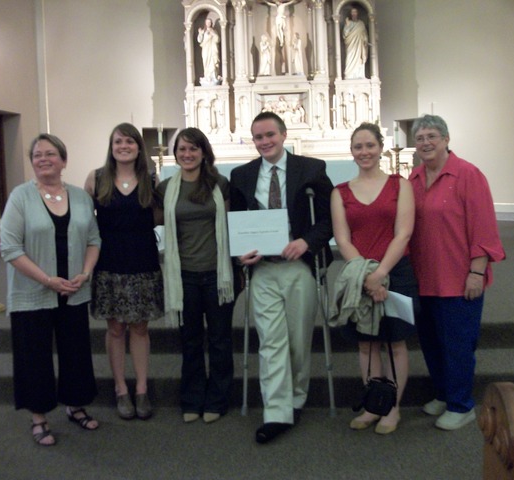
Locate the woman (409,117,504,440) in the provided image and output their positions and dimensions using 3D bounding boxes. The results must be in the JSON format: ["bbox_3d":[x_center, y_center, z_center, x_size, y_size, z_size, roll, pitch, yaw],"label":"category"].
[{"bbox_3d":[1.090,0.168,3.249,0.530,1.681,0.400,2,5,36],"label":"woman"}]

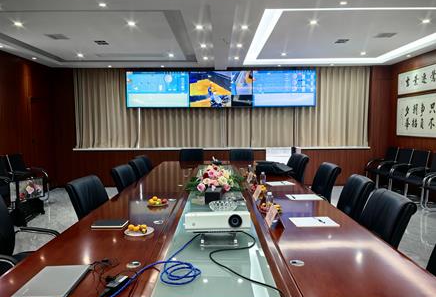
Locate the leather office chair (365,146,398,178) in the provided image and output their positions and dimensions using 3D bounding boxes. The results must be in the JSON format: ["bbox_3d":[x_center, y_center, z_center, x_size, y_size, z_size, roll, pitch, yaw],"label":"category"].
[{"bbox_3d":[3.642,0.440,7.503,0.600,0.920,0.560,0,4,0],"label":"leather office chair"}]

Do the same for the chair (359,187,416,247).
[{"bbox_3d":[1.074,0.803,2.535,0.620,0.940,0.570,0,4,0],"label":"chair"}]

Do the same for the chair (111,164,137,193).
[{"bbox_3d":[-0.937,0.689,4.241,0.620,0.940,0.570,0,4,0],"label":"chair"}]

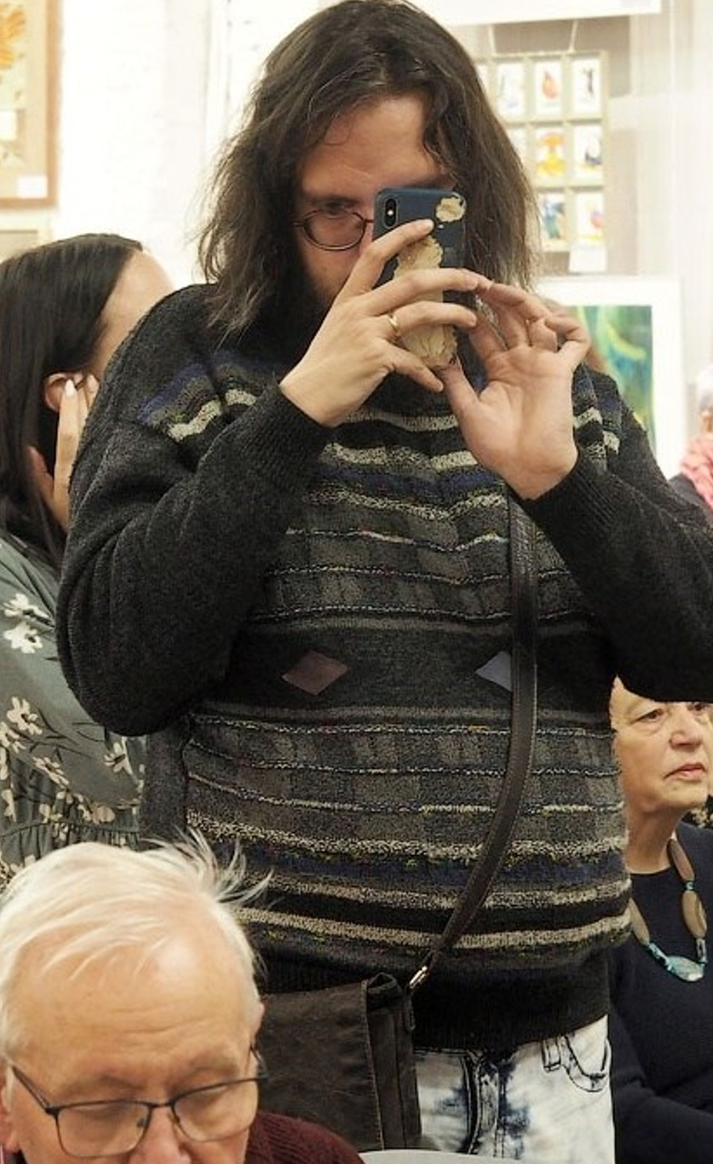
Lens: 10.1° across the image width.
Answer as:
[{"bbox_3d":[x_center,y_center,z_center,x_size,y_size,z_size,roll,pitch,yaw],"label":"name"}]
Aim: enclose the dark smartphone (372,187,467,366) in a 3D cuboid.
[{"bbox_3d":[0.050,-0.248,3.290,0.073,0.146,0.009,1,14,-8],"label":"dark smartphone"}]

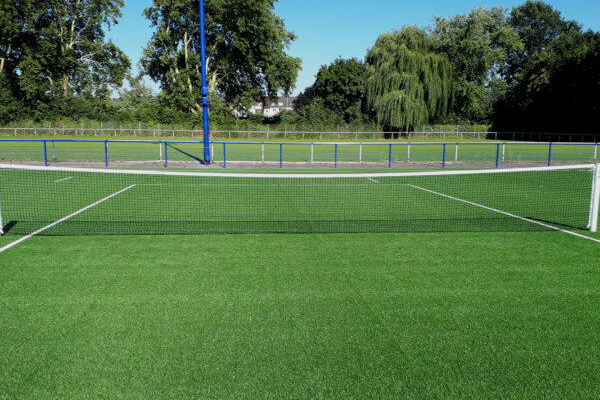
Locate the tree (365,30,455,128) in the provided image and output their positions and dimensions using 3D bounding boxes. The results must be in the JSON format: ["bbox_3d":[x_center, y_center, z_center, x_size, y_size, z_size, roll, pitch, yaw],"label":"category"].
[{"bbox_3d":[16.650,-17.510,71.240,13.080,16.780,13.000,0,8,0],"label":"tree"}]

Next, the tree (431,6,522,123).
[{"bbox_3d":[28.980,-20.950,77.820,15.950,21.720,15.500,0,8,0],"label":"tree"}]

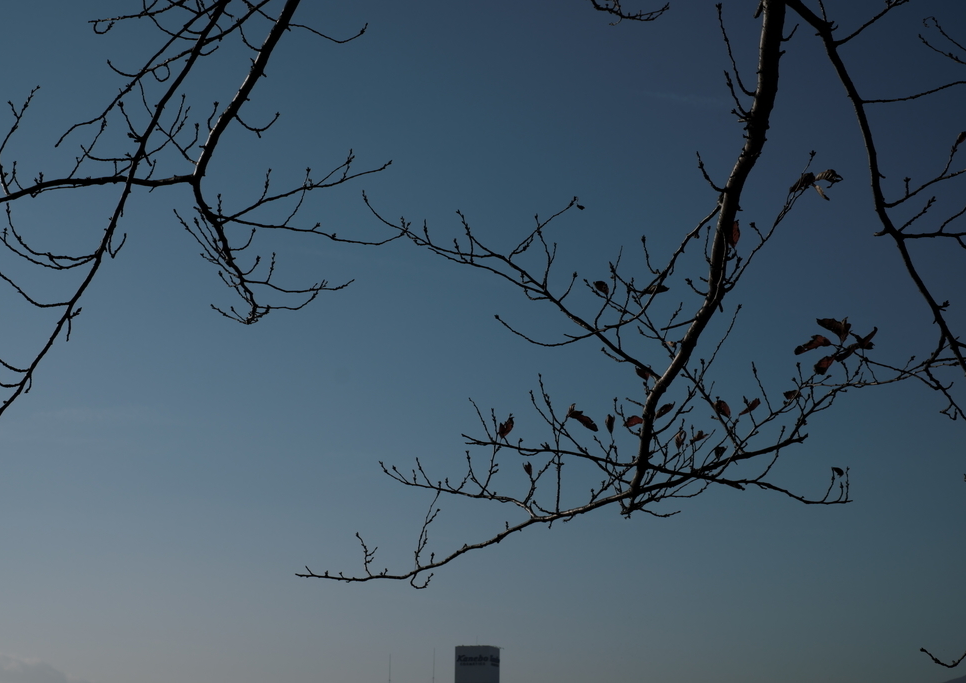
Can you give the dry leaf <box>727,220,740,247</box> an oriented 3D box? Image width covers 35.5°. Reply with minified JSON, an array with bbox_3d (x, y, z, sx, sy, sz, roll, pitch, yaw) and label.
[{"bbox_3d":[0.531,-0.229,3.200,0.025,0.058,0.020,5,5,9],"label":"dry leaf"}]

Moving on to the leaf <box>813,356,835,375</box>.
[{"bbox_3d":[0.679,0.048,3.000,0.049,0.026,0.020,-46,-10,8],"label":"leaf"}]

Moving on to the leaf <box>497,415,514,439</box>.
[{"bbox_3d":[0.048,0.180,3.200,0.025,0.054,0.020,22,-3,2],"label":"leaf"}]

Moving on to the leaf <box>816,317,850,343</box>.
[{"bbox_3d":[0.695,-0.024,3.000,0.034,0.070,0.020,-43,-8,10],"label":"leaf"}]

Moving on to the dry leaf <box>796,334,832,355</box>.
[{"bbox_3d":[0.658,0.006,3.000,0.077,0.020,0.027,-13,-3,12],"label":"dry leaf"}]

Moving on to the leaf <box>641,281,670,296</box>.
[{"bbox_3d":[0.366,-0.113,3.200,0.062,0.017,0.027,-6,1,7],"label":"leaf"}]

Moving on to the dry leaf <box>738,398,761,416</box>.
[{"bbox_3d":[0.566,0.140,3.200,0.056,0.017,0.027,-36,-8,7],"label":"dry leaf"}]

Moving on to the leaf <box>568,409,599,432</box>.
[{"bbox_3d":[0.213,0.168,3.200,0.076,0.019,0.027,29,-1,5],"label":"leaf"}]

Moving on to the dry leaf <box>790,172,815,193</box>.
[{"bbox_3d":[0.678,-0.338,3.200,0.061,0.017,0.027,-35,-2,13],"label":"dry leaf"}]

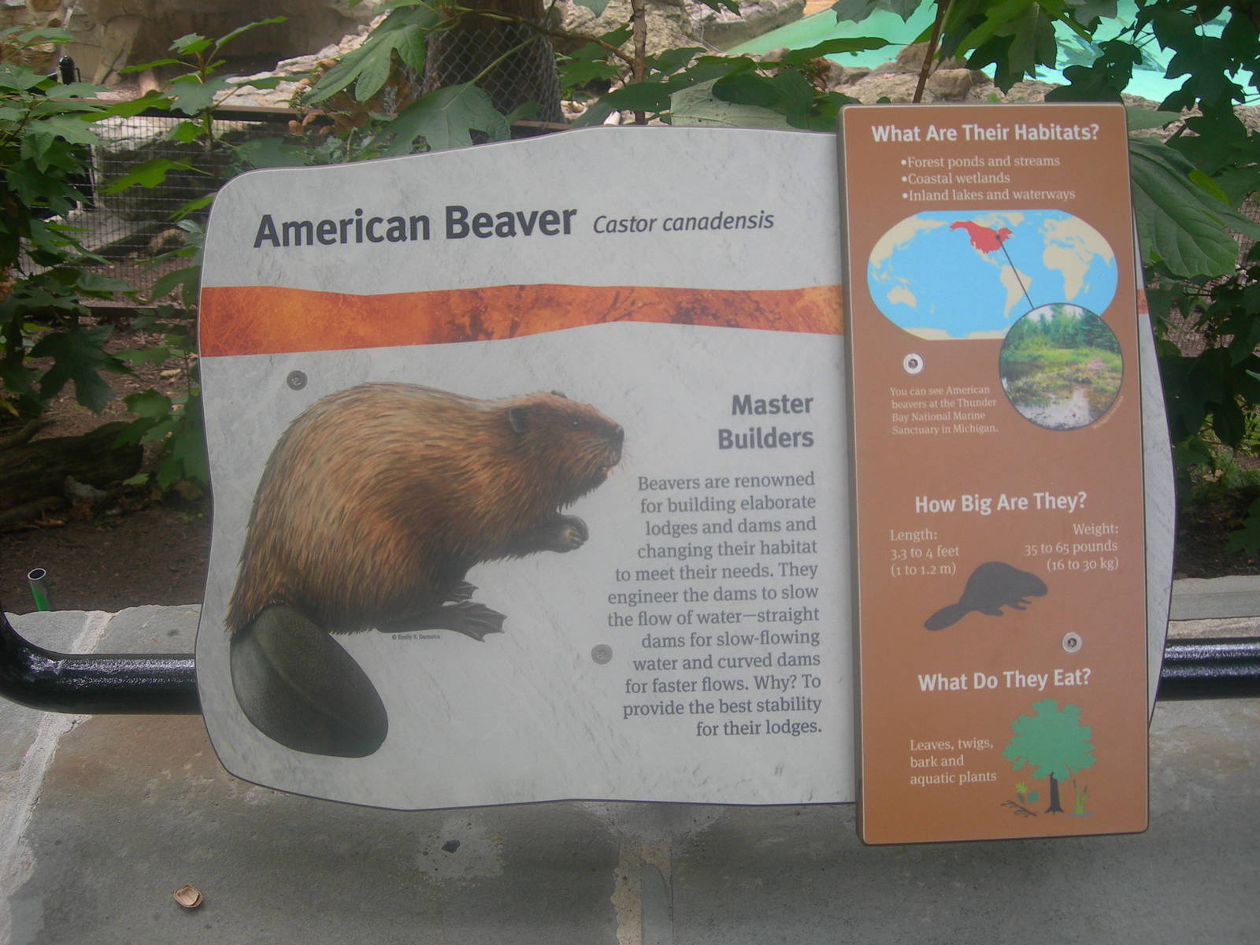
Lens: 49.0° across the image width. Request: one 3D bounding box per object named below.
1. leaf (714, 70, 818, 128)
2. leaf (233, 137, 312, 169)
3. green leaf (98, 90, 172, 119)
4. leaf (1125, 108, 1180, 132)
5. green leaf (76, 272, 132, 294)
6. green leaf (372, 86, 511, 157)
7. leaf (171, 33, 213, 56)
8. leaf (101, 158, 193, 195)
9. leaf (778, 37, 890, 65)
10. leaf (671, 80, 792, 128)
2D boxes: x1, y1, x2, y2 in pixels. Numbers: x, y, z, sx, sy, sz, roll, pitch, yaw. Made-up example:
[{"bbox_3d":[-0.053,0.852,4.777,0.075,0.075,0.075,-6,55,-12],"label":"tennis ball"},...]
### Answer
[{"bbox_3d":[0.153,-0.417,1.550,0.117,0.062,0.080,0,21,0],"label":"leaf"},{"bbox_3d":[-0.517,-0.452,2.000,0.114,0.059,0.070,0,21,0],"label":"leaf"},{"bbox_3d":[-0.699,-0.518,1.950,0.100,0.034,0.070,0,21,0],"label":"green leaf"},{"bbox_3d":[0.641,-0.447,1.750,0.111,0.029,0.080,0,21,0],"label":"leaf"},{"bbox_3d":[-0.743,-0.267,1.950,0.079,0.020,0.070,0,21,0],"label":"green leaf"},{"bbox_3d":[-0.217,-0.397,1.600,0.156,0.100,0.090,0,21,0],"label":"green leaf"},{"bbox_3d":[-0.633,-0.619,2.000,0.061,0.030,0.060,0,21,0],"label":"leaf"},{"bbox_3d":[-0.681,-0.418,1.950,0.131,0.044,0.070,0,21,0],"label":"leaf"},{"bbox_3d":[0.244,-0.503,1.650,0.134,0.030,0.080,0,21,0],"label":"leaf"},{"bbox_3d":[0.120,-0.397,1.550,0.148,0.084,0.070,0,21,0],"label":"leaf"}]

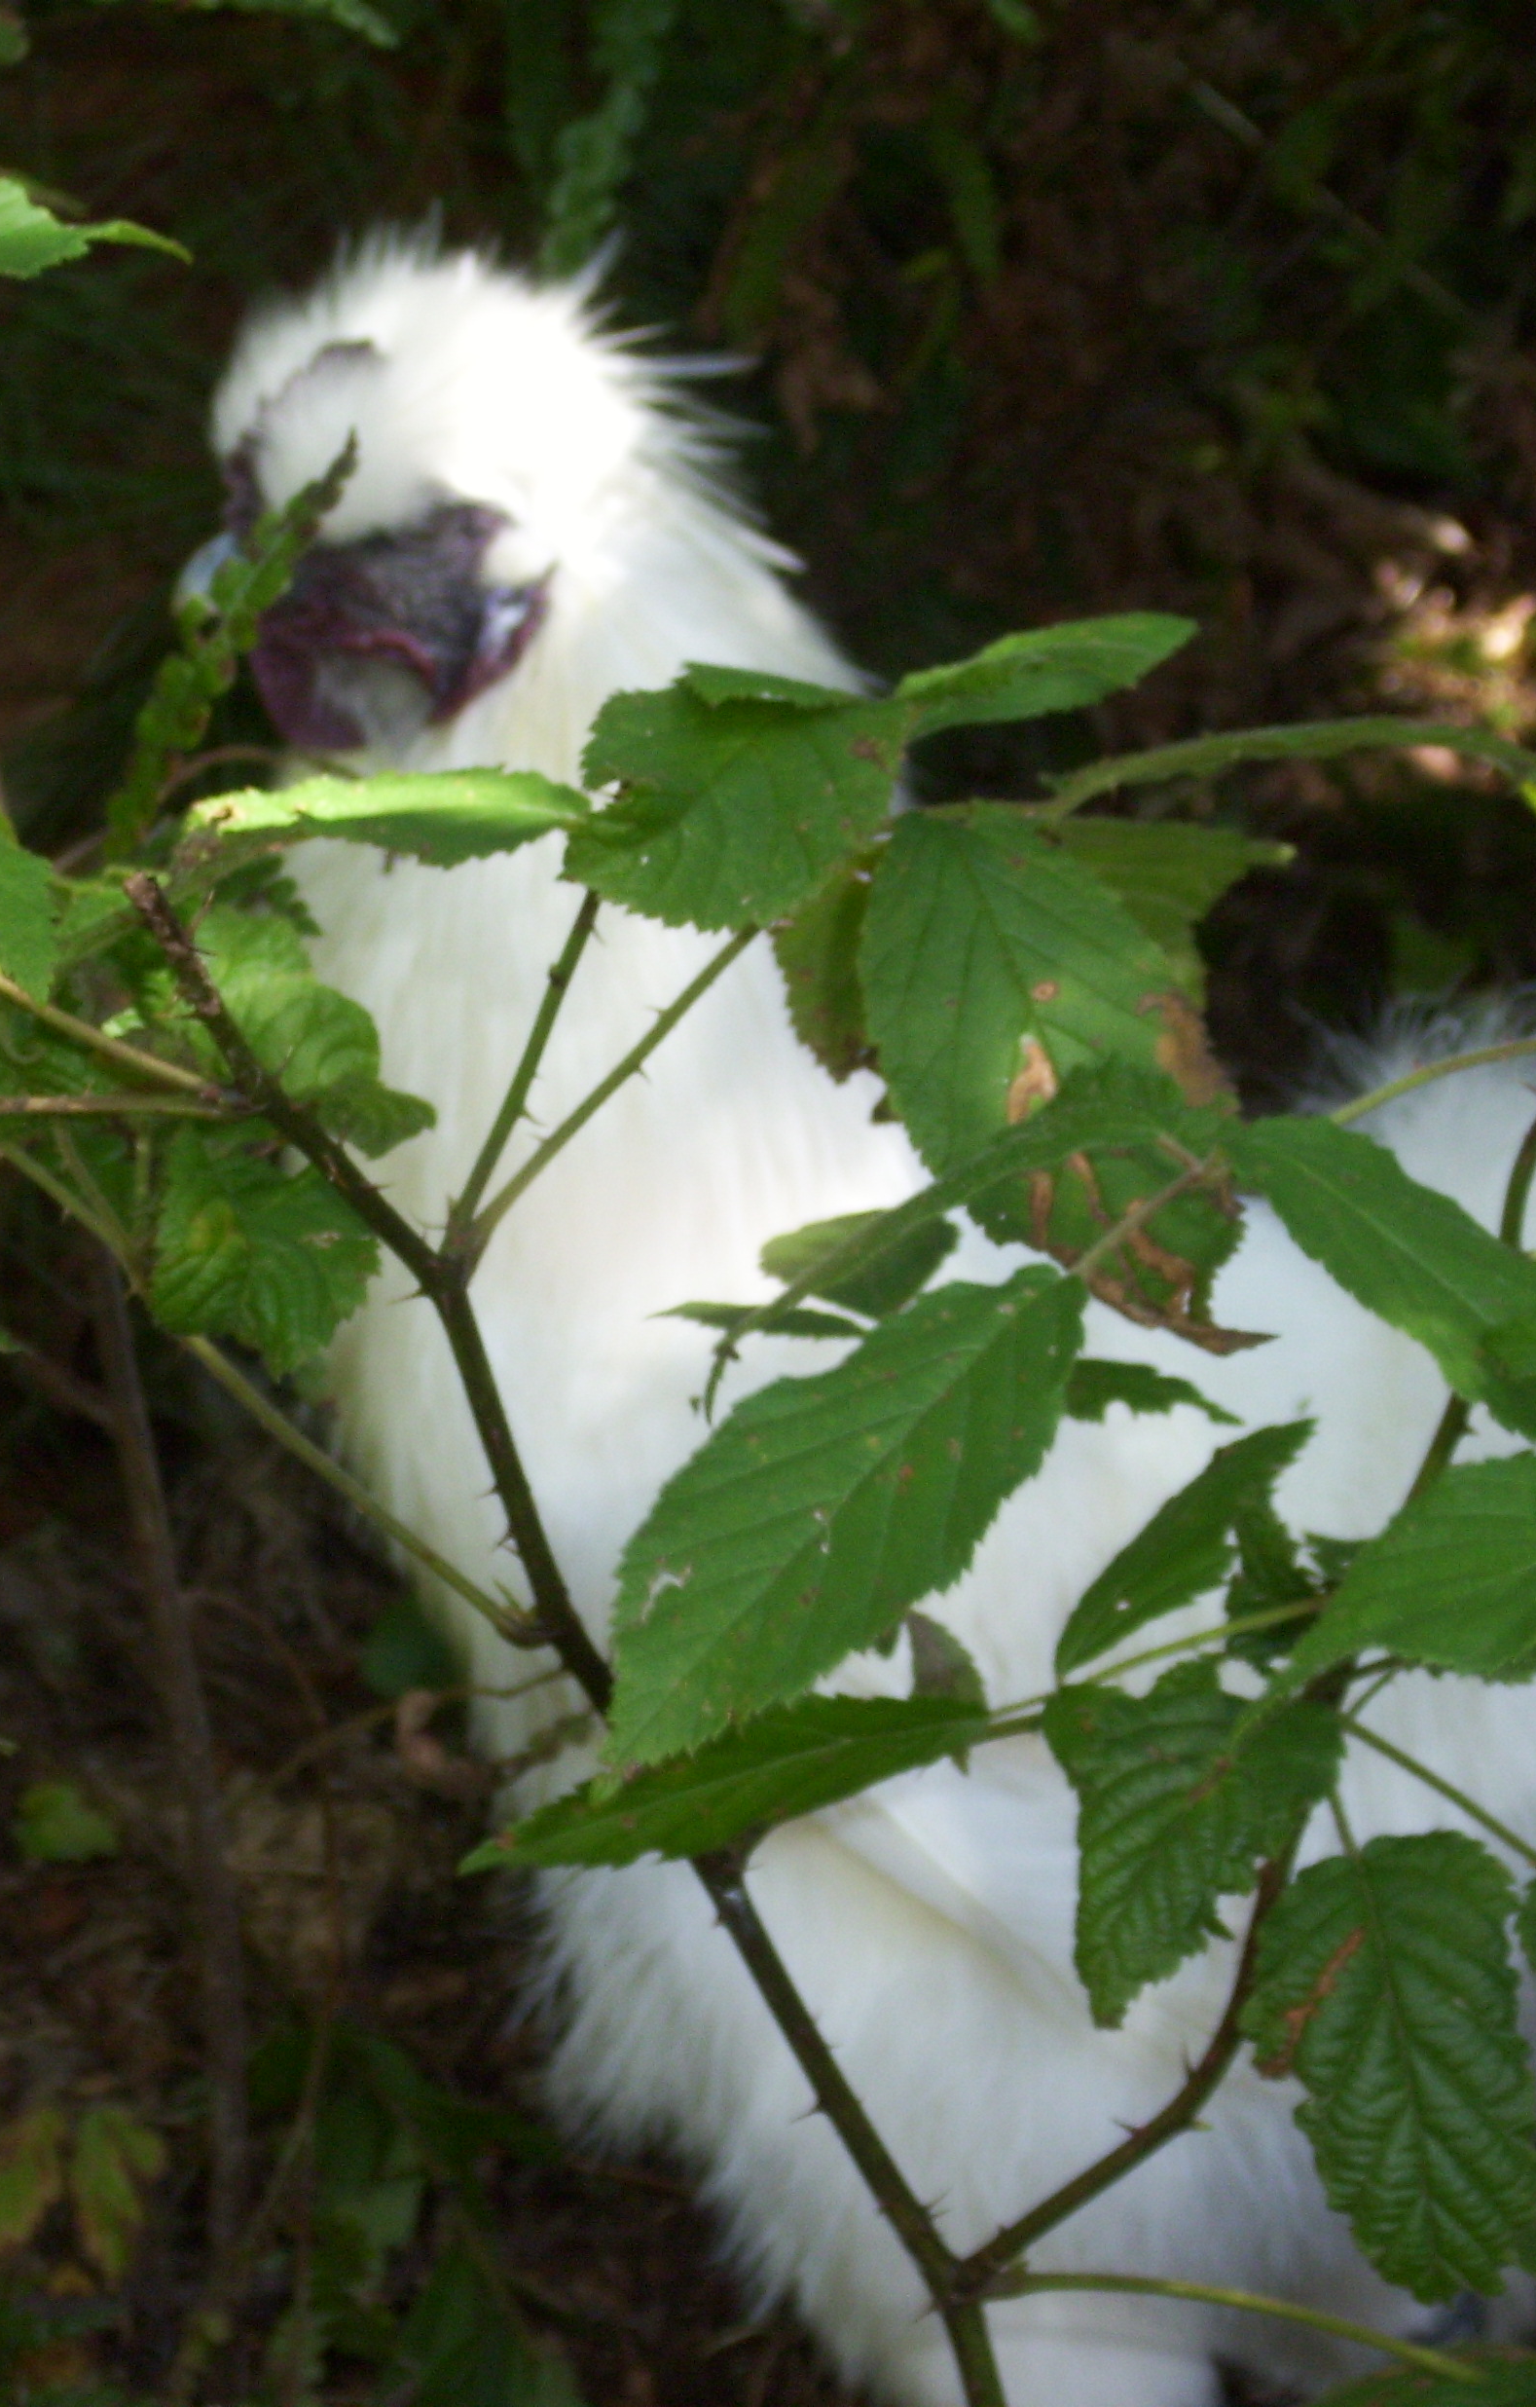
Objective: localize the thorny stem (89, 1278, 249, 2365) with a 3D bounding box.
[{"bbox_3d":[-0.102,0.107,1.620,0.012,0.208,0.012,-6,21,2],"label":"thorny stem"}]

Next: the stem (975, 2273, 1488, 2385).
[{"bbox_3d":[0.063,0.153,1.290,0.068,0.007,0.006,12,-17,9],"label":"stem"}]

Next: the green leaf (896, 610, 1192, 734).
[{"bbox_3d":[0.040,-0.079,1.400,0.047,0.009,0.030,-20,27,-7],"label":"green leaf"}]

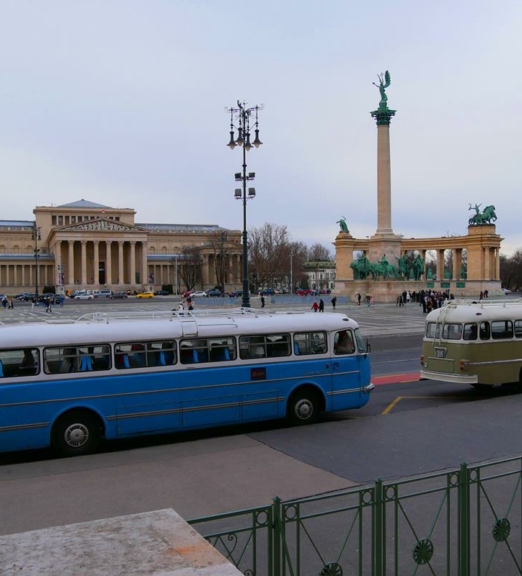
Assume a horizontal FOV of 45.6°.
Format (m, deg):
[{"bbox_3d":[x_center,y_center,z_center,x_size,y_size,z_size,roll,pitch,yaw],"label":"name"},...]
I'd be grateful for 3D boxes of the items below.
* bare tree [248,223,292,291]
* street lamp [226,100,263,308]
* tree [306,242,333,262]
[{"bbox_3d":[2.805,-9.896,205.000,14.500,23.437,13.500,0,1,0],"label":"bare tree"},{"bbox_3d":[-1.005,-4.220,39.000,2.500,15.102,2.500,0,1,19],"label":"street lamp"},{"bbox_3d":[24.903,-8.943,260.000,11.000,20.199,11.000,0,1,0],"label":"tree"}]

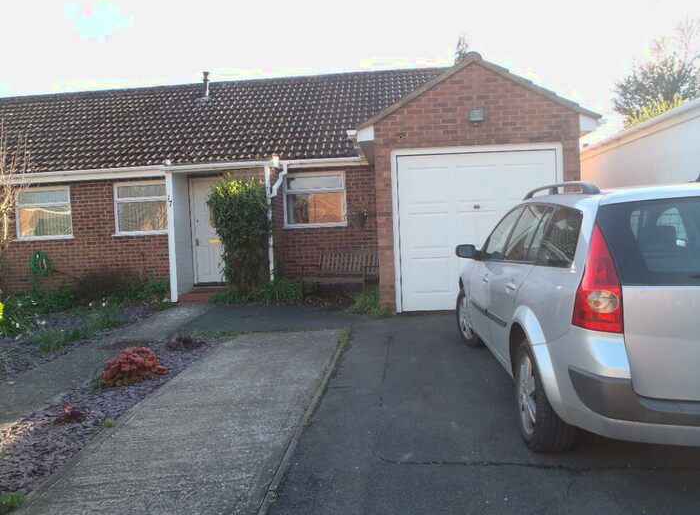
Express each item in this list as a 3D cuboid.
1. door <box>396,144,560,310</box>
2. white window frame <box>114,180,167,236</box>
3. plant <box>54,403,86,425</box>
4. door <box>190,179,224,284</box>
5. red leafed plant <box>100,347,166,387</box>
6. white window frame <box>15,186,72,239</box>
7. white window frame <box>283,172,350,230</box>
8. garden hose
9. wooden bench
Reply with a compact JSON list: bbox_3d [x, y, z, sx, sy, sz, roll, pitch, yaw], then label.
[{"bbox_3d":[1.699,-0.340,7.500,2.120,2.080,0.090,-2,3,3],"label":"door"},{"bbox_3d":[-4.059,-0.960,11.050,1.130,1.060,0.120,-2,3,4],"label":"white window frame"},{"bbox_3d":[-1.988,1.111,4.020,0.220,0.130,0.200,-2,3,3],"label":"plant"},{"bbox_3d":[-2.683,-0.521,11.050,0.880,2.050,0.100,-2,3,4],"label":"door"},{"bbox_3d":[-1.923,0.951,5.030,0.560,0.270,0.460,-2,3,3],"label":"red leafed plant"},{"bbox_3d":[-6.053,-0.874,11.200,1.130,1.060,0.120,-2,3,4],"label":"white window frame"},{"bbox_3d":[-0.668,-1.106,10.800,1.180,1.060,0.120,-2,3,4],"label":"white window frame"},{"bbox_3d":[-5.984,0.243,11.000,0.450,0.760,0.170,-2,3,4],"label":"garden hose"},{"bbox_3d":[-0.160,0.266,10.050,1.240,0.890,0.600,-1,3,28],"label":"wooden bench"}]

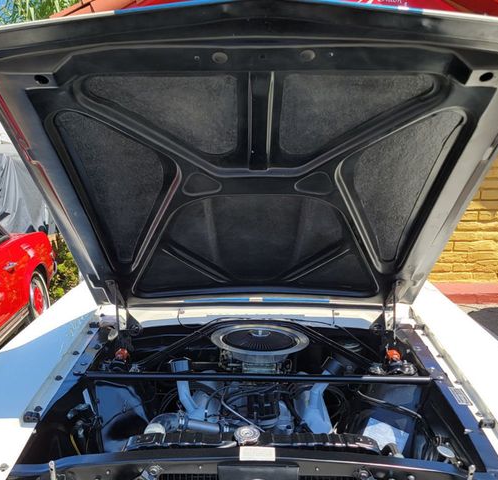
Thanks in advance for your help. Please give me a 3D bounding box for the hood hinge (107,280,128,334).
[{"bbox_3d":[-0.523,0.268,1.770,0.050,0.210,0.080,0,8,0],"label":"hood hinge"}]

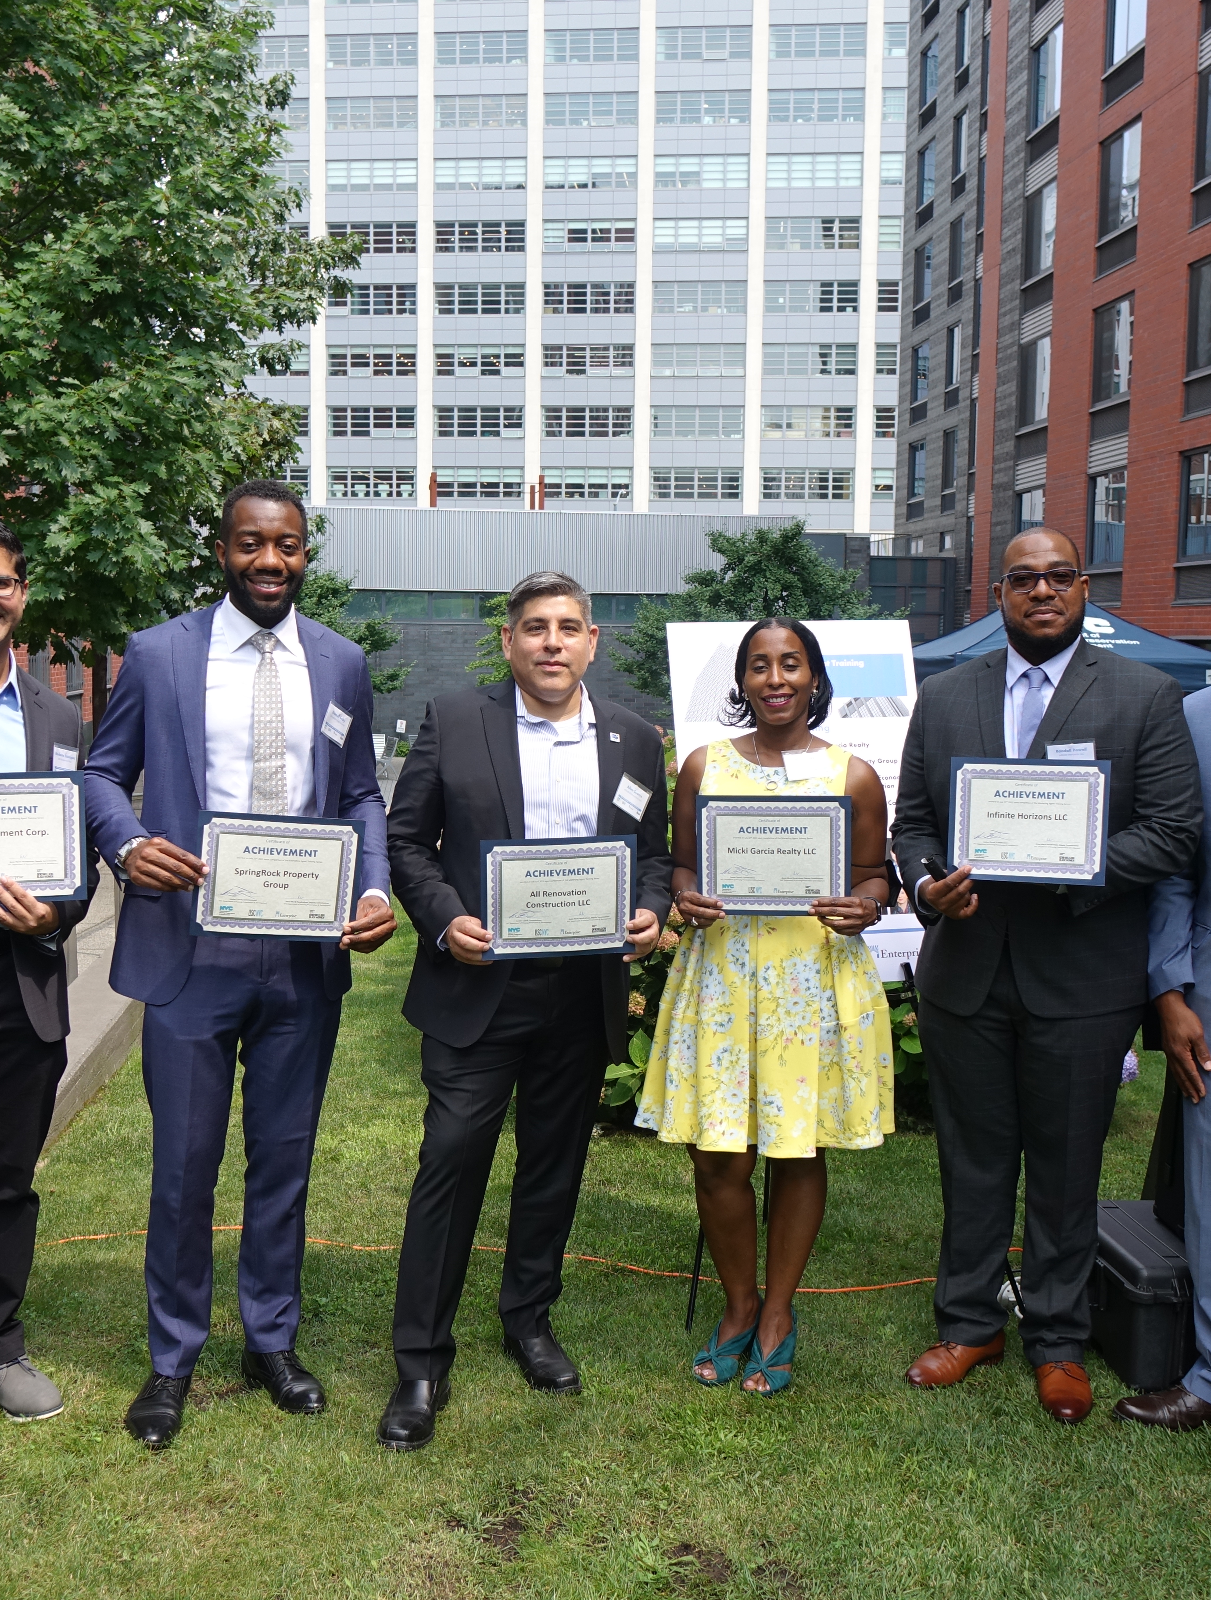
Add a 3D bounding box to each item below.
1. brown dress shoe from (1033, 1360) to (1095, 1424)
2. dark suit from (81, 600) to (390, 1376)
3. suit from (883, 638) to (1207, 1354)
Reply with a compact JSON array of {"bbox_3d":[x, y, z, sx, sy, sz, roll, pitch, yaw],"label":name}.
[{"bbox_3d":[0.915,1.155,3.275,0.110,0.115,0.300,1,5,3],"label":"brown dress shoe"},{"bbox_3d":[-0.710,0.370,3.070,0.550,1.500,0.370,-1,5,-24],"label":"dark suit"},{"bbox_3d":[0.925,0.443,3.390,0.630,1.540,0.420,2,5,15],"label":"suit"}]

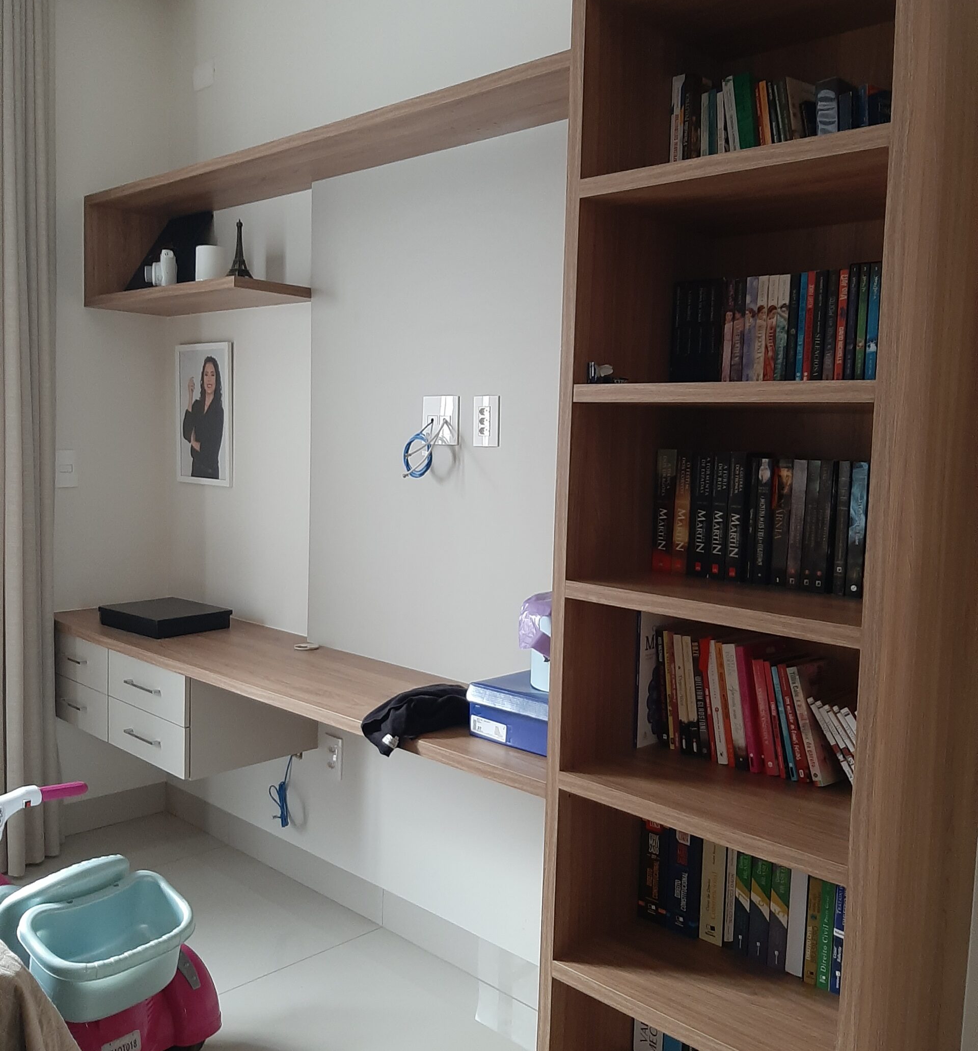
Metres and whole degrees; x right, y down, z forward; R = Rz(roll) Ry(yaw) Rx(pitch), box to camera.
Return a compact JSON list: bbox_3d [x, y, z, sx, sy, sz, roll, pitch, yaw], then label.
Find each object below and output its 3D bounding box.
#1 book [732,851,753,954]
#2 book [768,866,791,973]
[{"bbox_3d":[0.506,0.654,1.806,0.028,0.230,0.153,6,7,42],"label":"book"},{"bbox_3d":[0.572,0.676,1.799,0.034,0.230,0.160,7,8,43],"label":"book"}]

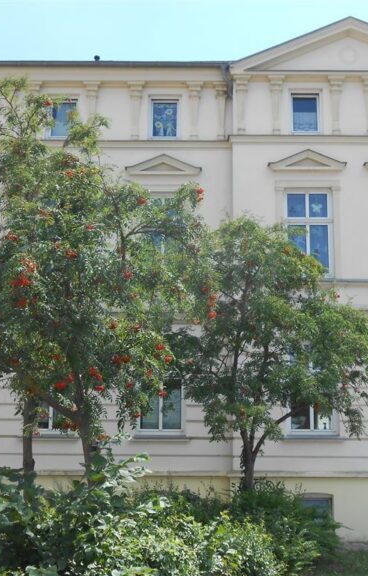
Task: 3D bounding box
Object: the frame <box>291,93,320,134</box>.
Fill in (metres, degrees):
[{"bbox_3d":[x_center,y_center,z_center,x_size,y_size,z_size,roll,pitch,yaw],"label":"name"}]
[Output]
[{"bbox_3d":[2.888,-4.139,20.019,0.635,0.976,0.120,0,-13,0],"label":"frame"}]

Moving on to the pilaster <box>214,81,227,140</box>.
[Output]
[{"bbox_3d":[0.888,-4.287,20.599,0.318,1.546,0.180,0,-12,0],"label":"pilaster"}]

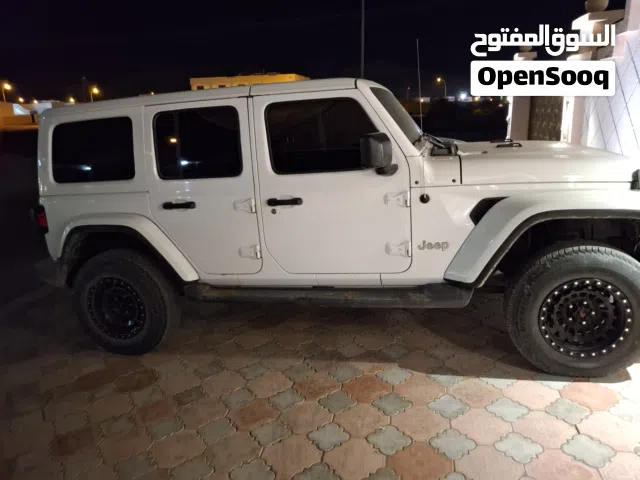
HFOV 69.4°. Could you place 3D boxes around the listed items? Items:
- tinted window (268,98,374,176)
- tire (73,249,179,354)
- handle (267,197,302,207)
[{"bbox_3d":[0.005,-0.643,2.839,0.670,0.455,0.040,-1,4,14],"label":"tinted window"},{"bbox_3d":[-1.429,0.452,3.393,0.790,0.785,0.260,-1,14,14],"label":"tire"},{"bbox_3d":[-0.226,-0.242,2.913,0.228,0.050,0.055,-1,14,14],"label":"handle"}]

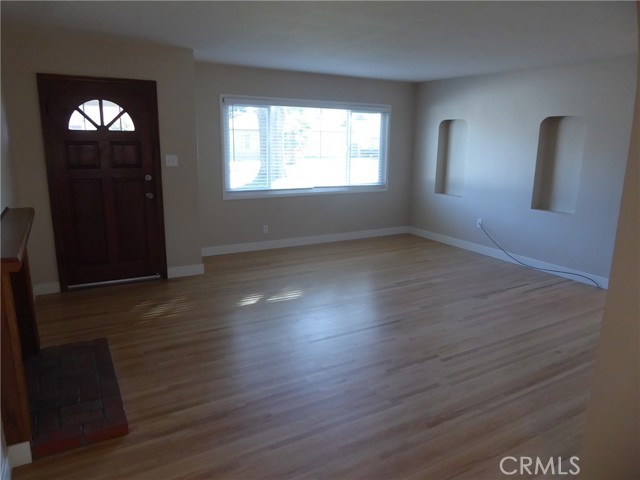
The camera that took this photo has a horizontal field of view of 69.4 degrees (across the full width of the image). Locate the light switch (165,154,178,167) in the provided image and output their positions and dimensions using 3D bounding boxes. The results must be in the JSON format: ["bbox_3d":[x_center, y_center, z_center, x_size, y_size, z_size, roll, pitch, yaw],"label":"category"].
[{"bbox_3d":[-1.594,-0.852,4.976,0.119,0.122,0.015,-6,15,-30],"label":"light switch"}]

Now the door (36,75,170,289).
[{"bbox_3d":[-2.168,-0.550,4.745,1.050,2.111,0.090,-6,15,-30],"label":"door"}]

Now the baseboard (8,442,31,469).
[{"bbox_3d":[-1.458,1.043,2.254,0.085,0.119,0.020,-6,15,-30],"label":"baseboard"}]

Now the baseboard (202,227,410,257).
[{"bbox_3d":[-0.090,0.006,6.987,3.683,0.117,0.020,-6,15,-30],"label":"baseboard"}]

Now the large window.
[{"bbox_3d":[-0.105,-1.325,6.712,2.751,1.333,0.100,-6,15,-30],"label":"large window"}]

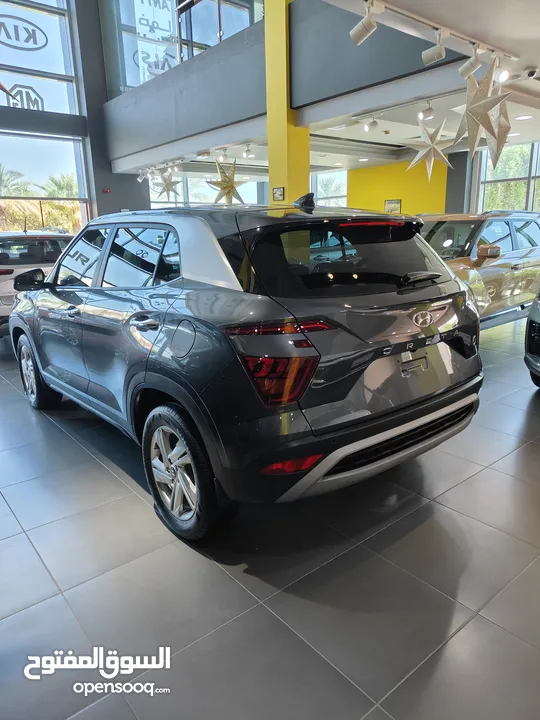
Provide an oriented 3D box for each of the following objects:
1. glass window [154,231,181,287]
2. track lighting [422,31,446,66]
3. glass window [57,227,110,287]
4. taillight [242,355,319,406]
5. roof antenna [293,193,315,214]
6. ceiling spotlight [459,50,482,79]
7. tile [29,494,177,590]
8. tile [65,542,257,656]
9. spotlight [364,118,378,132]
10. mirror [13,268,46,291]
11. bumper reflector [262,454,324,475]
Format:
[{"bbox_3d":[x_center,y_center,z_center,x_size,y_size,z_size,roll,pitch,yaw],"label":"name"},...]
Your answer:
[{"bbox_3d":[-0.444,-0.468,2.317,0.050,0.275,0.290,12,2,-41],"label":"glass window"},{"bbox_3d":[0.962,-1.819,2.920,0.096,0.180,0.170,-11,17,-34],"label":"track lighting"},{"bbox_3d":[-1.290,-0.693,3.426,0.050,0.410,0.790,14,1,-41],"label":"glass window"},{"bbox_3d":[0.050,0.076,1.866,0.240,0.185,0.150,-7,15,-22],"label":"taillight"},{"bbox_3d":[0.173,-0.828,2.654,0.066,0.092,0.160,-13,24,-38],"label":"roof antenna"},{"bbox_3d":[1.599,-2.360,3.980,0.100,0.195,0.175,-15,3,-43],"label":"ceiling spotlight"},{"bbox_3d":[-0.841,0.894,2.542,0.604,0.010,0.604,-13,18,-38],"label":"tile"},{"bbox_3d":[-0.458,0.992,2.075,0.600,0.010,0.600,-13,18,-37],"label":"tile"},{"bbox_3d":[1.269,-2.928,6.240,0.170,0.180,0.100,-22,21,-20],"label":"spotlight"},{"bbox_3d":[-1.759,-0.589,3.671,0.220,0.155,0.130,-13,18,-38],"label":"mirror"},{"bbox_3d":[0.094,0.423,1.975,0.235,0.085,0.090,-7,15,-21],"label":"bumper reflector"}]

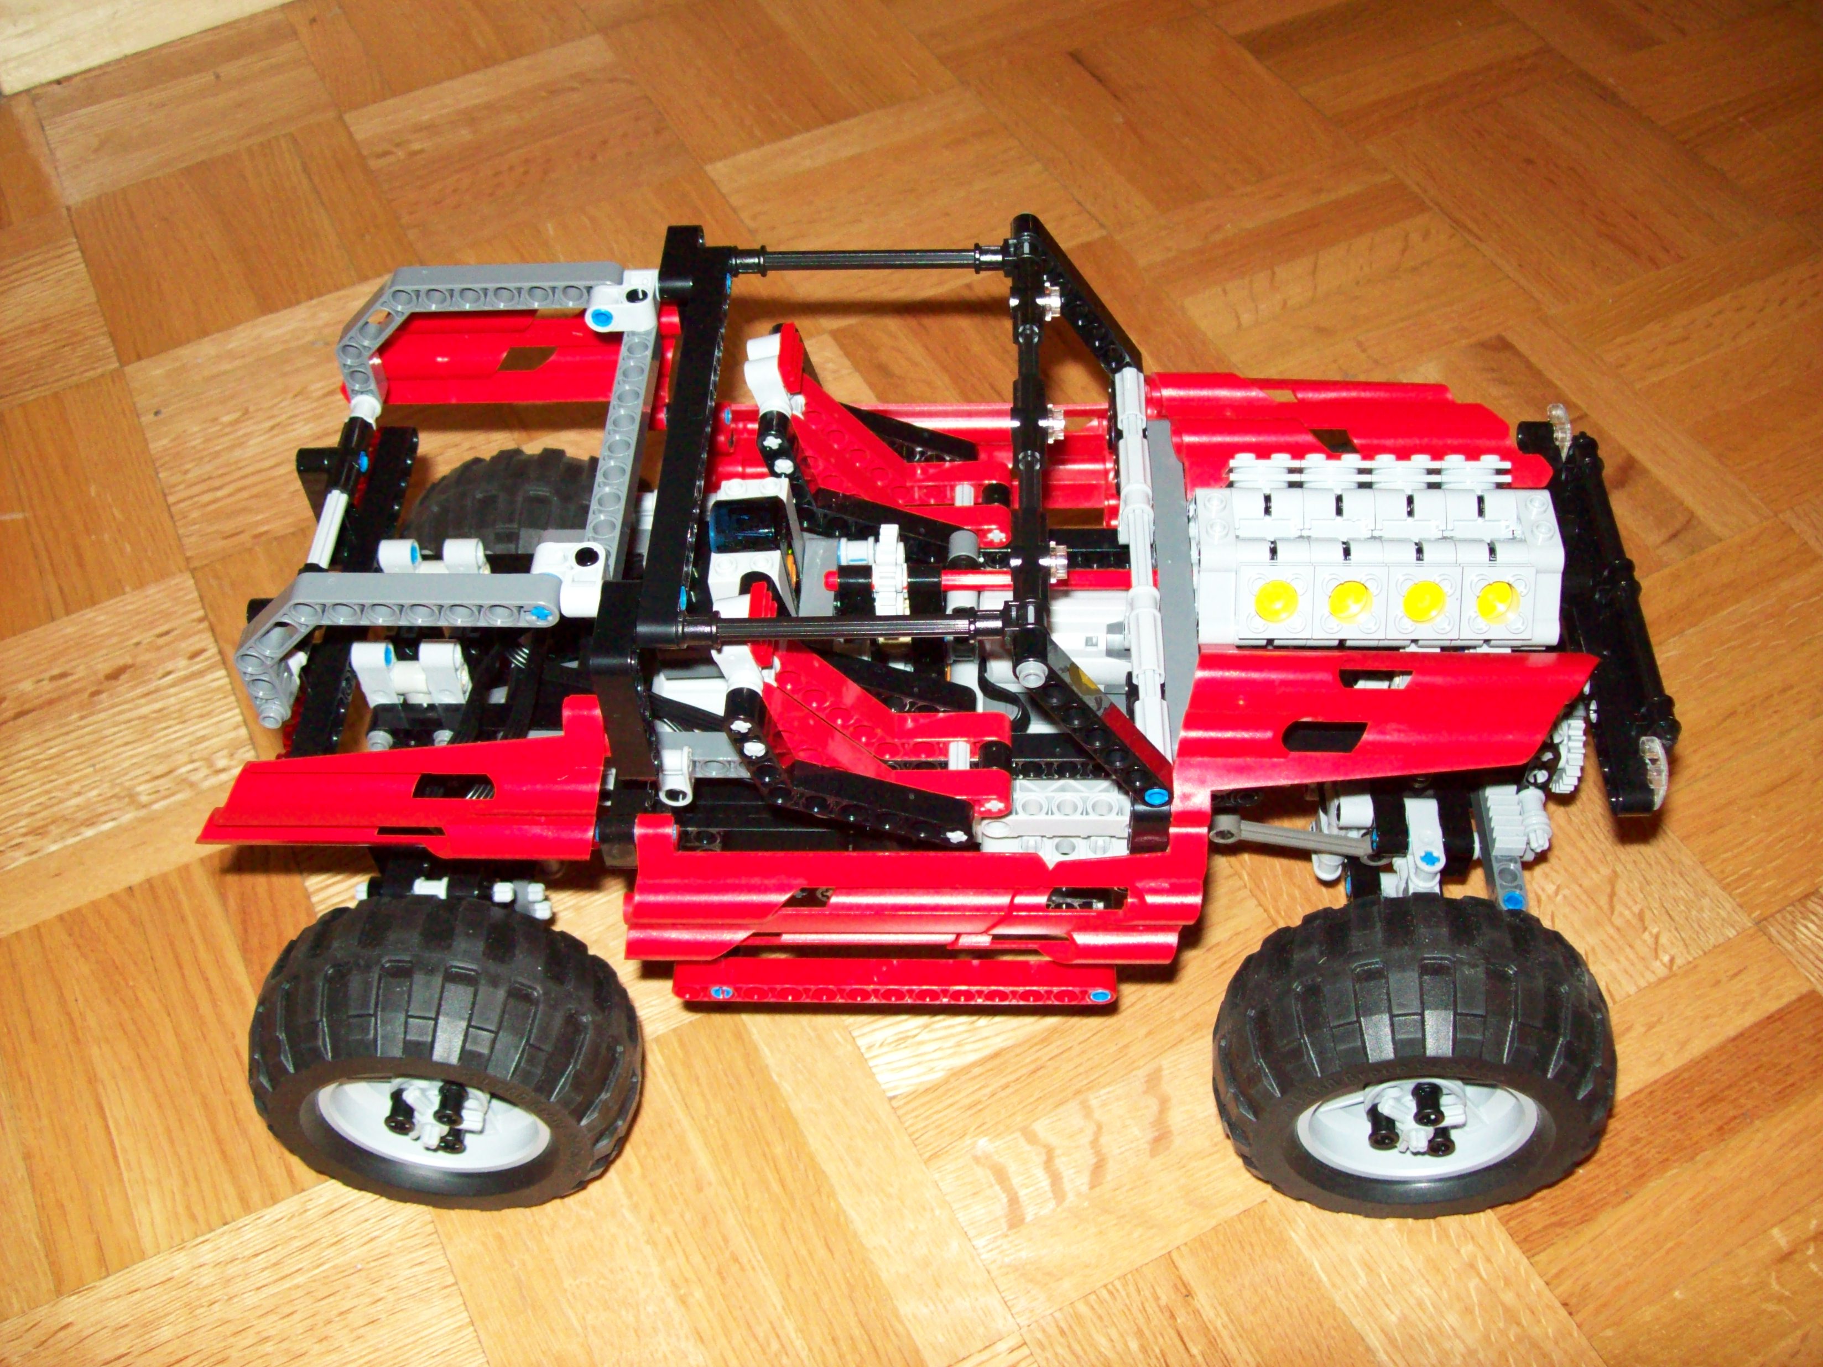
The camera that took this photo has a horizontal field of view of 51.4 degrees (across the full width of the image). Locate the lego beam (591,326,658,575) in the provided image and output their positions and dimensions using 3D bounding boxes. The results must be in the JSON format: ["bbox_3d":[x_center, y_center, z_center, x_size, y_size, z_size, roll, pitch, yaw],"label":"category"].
[{"bbox_3d":[-0.063,-0.050,0.414,0.008,0.008,0.087,0,51,3],"label":"lego beam"}]

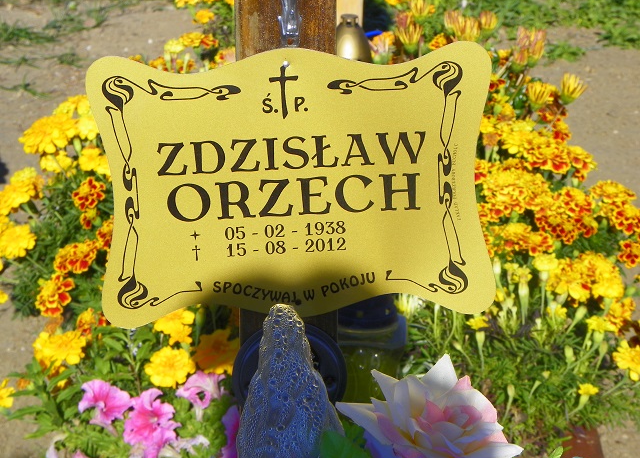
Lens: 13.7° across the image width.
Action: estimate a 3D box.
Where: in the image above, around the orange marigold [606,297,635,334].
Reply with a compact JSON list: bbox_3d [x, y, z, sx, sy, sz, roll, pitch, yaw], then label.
[{"bbox_3d":[0.269,0.078,2.380,0.026,0.024,0.026,0,25,0],"label":"orange marigold"}]

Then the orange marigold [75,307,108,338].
[{"bbox_3d":[-0.198,0.082,2.320,0.029,0.019,0.026,0,25,0],"label":"orange marigold"}]

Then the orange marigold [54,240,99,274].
[{"bbox_3d":[-0.218,0.025,2.380,0.038,0.020,0.032,0,25,0],"label":"orange marigold"}]

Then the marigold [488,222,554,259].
[{"bbox_3d":[0.182,0.010,2.400,0.058,0.020,0.040,0,25,0],"label":"marigold"}]

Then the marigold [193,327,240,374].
[{"bbox_3d":[-0.089,0.105,2.300,0.042,0.025,0.040,0,25,0],"label":"marigold"}]

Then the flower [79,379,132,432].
[{"bbox_3d":[-0.176,0.144,2.180,0.043,0.034,0.031,9,26,18],"label":"flower"}]

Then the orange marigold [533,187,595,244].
[{"bbox_3d":[0.226,-0.011,2.450,0.055,0.034,0.048,0,25,0],"label":"orange marigold"}]

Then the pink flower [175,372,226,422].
[{"bbox_3d":[-0.098,0.138,2.200,0.041,0.031,0.035,0,25,0],"label":"pink flower"}]

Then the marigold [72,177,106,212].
[{"bbox_3d":[-0.209,-0.031,2.420,0.031,0.021,0.028,0,25,0],"label":"marigold"}]

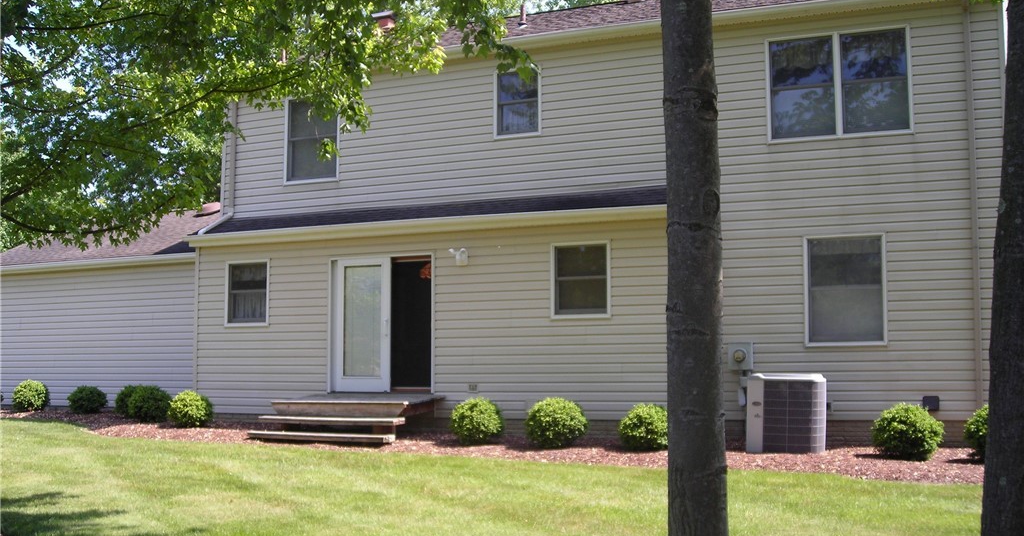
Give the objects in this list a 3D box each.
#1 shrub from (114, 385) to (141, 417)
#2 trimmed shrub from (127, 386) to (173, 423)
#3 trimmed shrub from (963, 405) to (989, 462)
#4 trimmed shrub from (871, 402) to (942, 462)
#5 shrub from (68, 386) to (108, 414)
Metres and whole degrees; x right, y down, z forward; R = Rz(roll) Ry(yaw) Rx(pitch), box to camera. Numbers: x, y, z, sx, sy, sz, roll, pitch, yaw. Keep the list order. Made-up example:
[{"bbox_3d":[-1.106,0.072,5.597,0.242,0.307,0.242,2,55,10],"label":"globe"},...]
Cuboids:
[{"bbox_3d":[-6.659,2.342,19.830,0.720,0.556,0.720,-3,-6,25],"label":"shrub"},{"bbox_3d":[-5.960,2.235,18.508,0.741,0.617,0.741,-3,-6,25],"label":"trimmed shrub"},{"bbox_3d":[5.223,1.740,12.018,0.800,0.615,0.800,-3,-6,25],"label":"trimmed shrub"},{"bbox_3d":[4.598,1.889,13.070,0.811,0.646,0.811,-2,-5,22],"label":"trimmed shrub"},{"bbox_3d":[-7.747,2.419,20.561,0.732,0.521,0.732,-3,-6,25],"label":"shrub"}]

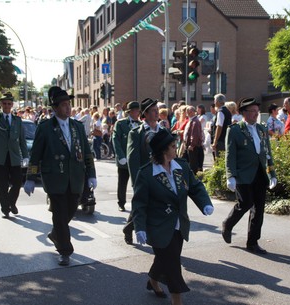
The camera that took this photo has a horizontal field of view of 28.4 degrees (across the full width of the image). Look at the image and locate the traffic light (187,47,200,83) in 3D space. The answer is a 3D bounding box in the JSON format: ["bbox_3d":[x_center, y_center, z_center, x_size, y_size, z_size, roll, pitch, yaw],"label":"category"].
[{"bbox_3d":[1.214,-2.195,14.367,0.300,0.930,0.380,1,5,16],"label":"traffic light"}]

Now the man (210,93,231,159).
[{"bbox_3d":[1.436,-0.204,10.921,0.420,1.840,0.550,3,6,35],"label":"man"}]

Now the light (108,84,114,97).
[{"bbox_3d":[-1.926,-3.536,33.000,0.360,0.880,0.270,0,5,-5],"label":"light"}]

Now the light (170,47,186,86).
[{"bbox_3d":[0.837,-2.200,14.567,0.420,0.930,0.290,1,5,9],"label":"light"}]

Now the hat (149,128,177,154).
[{"bbox_3d":[0.162,-0.095,4.959,0.250,0.140,0.230,-20,-5,-2],"label":"hat"}]

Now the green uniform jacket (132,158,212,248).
[{"bbox_3d":[0.224,0.436,4.954,0.600,0.720,0.400,-2,5,-27],"label":"green uniform jacket"}]

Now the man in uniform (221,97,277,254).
[{"bbox_3d":[1.232,0.246,6.761,0.580,1.770,0.580,-4,6,-40],"label":"man in uniform"}]

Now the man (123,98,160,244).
[{"bbox_3d":[0.006,0.254,7.046,0.600,1.820,0.550,4,6,41],"label":"man"}]

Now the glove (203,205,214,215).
[{"bbox_3d":[0.553,0.497,5.000,0.110,0.100,0.090,5,6,45],"label":"glove"}]

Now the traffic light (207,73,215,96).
[{"bbox_3d":[2.626,-2.693,22.500,0.340,0.880,0.270,3,5,32],"label":"traffic light"}]

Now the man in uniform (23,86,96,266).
[{"bbox_3d":[-0.926,0.232,6.239,0.720,1.880,0.580,-2,5,-23],"label":"man in uniform"}]

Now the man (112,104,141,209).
[{"bbox_3d":[-0.282,0.067,9.338,0.460,1.810,0.530,5,7,44],"label":"man"}]

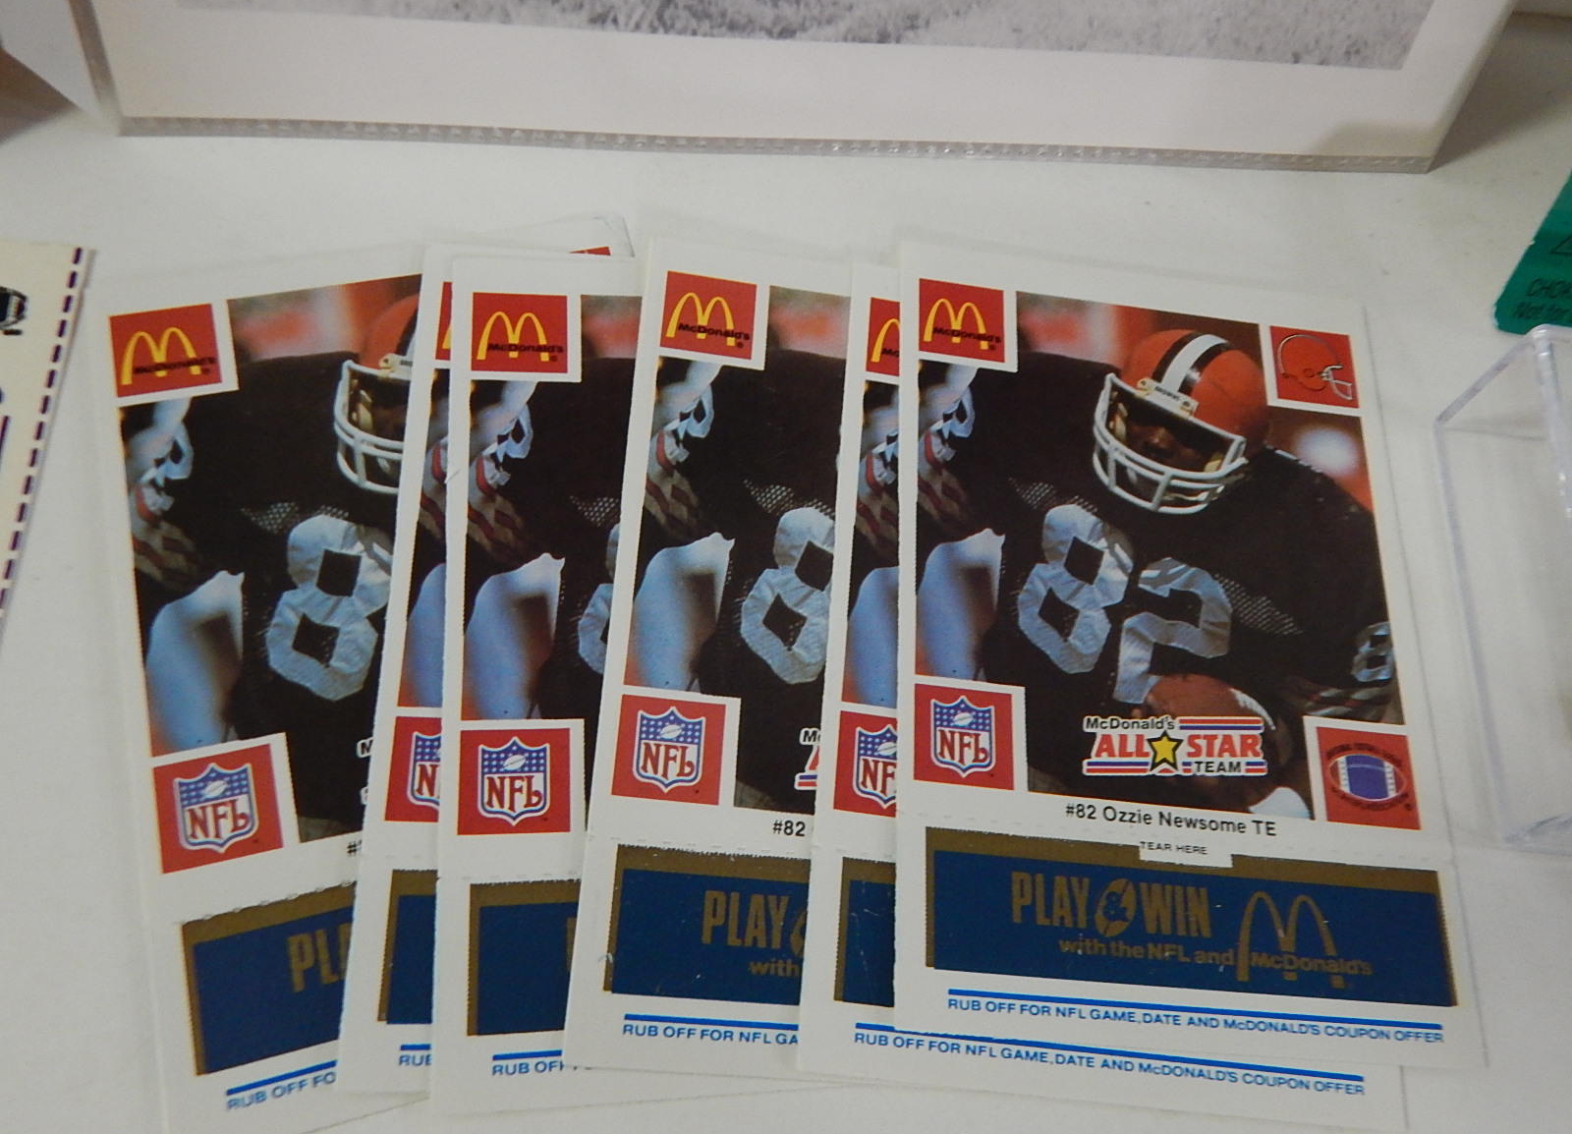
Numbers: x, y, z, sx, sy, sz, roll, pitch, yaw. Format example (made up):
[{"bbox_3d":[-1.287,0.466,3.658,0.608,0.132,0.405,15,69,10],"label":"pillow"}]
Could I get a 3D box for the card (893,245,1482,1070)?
[{"bbox_3d":[0.054,0.006,0.183,0.078,0.001,0.119,6,66,-6],"label":"card"}]

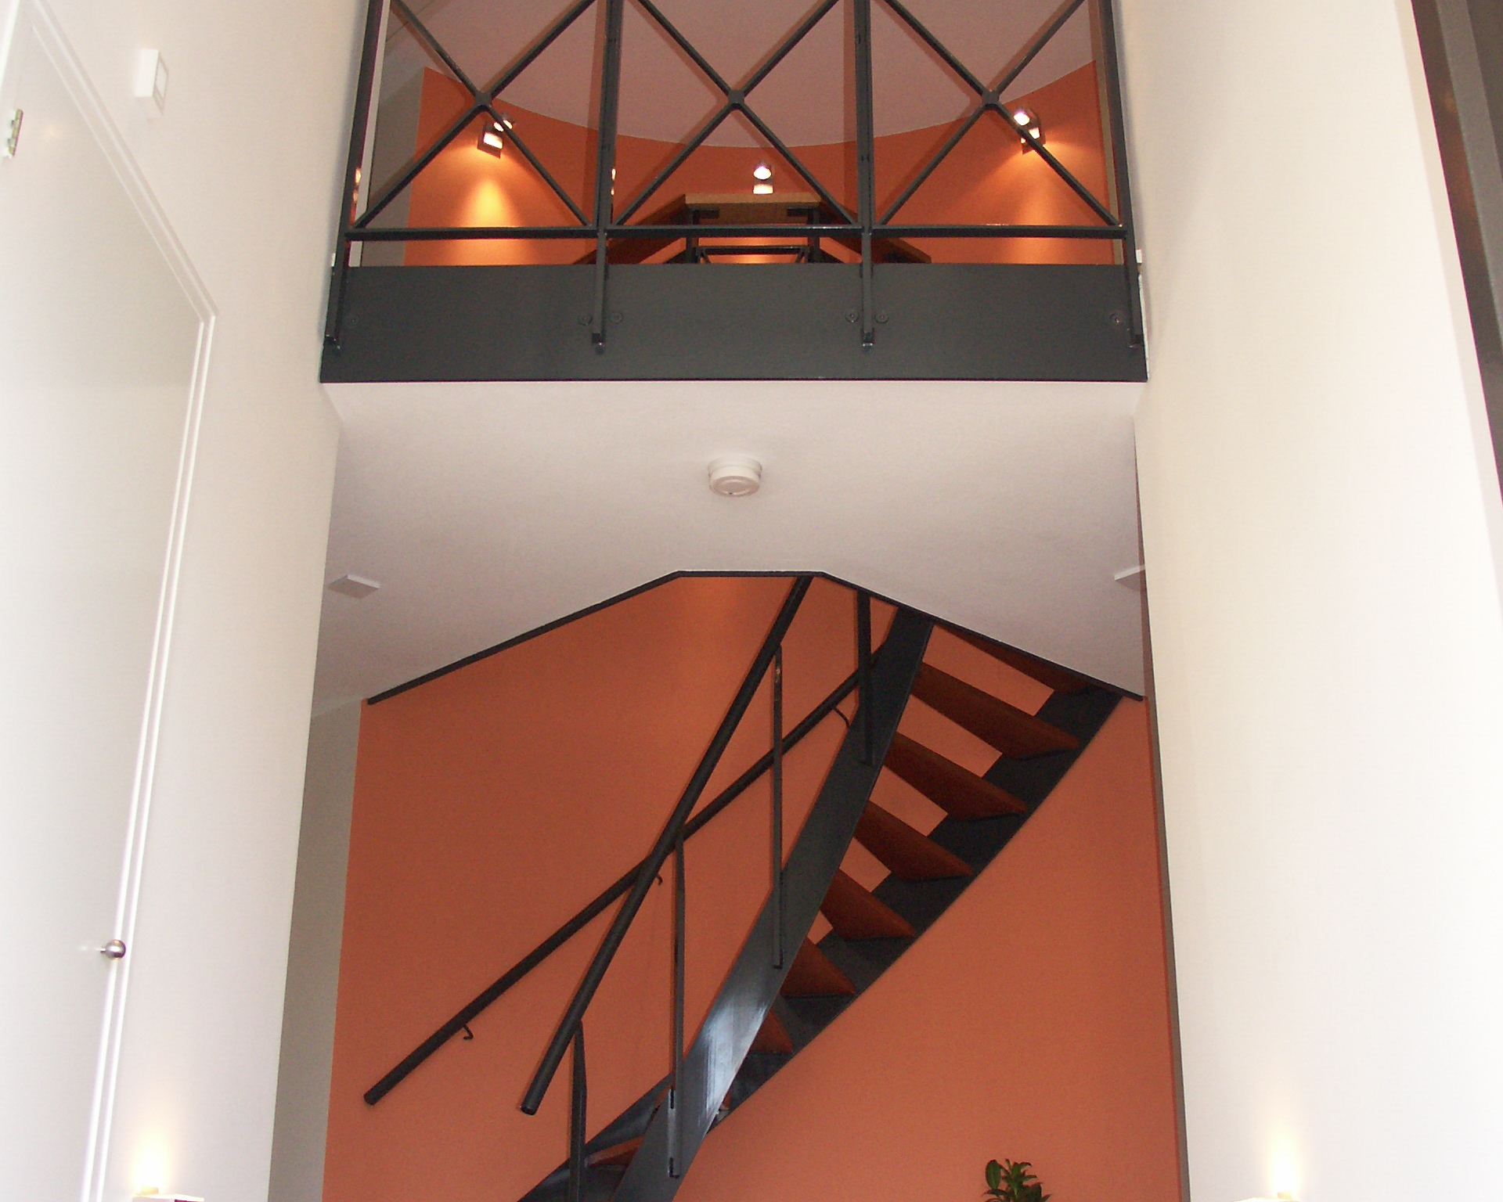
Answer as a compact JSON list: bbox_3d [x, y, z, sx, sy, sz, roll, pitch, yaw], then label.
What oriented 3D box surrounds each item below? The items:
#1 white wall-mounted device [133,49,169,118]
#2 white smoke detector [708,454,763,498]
[{"bbox_3d":[-1.015,-0.875,2.743,0.035,0.095,0.057,0,-22,0],"label":"white wall-mounted device"},{"bbox_3d":[-0.041,-0.326,4.242,0.142,0.054,0.142,0,-22,0],"label":"white smoke detector"}]

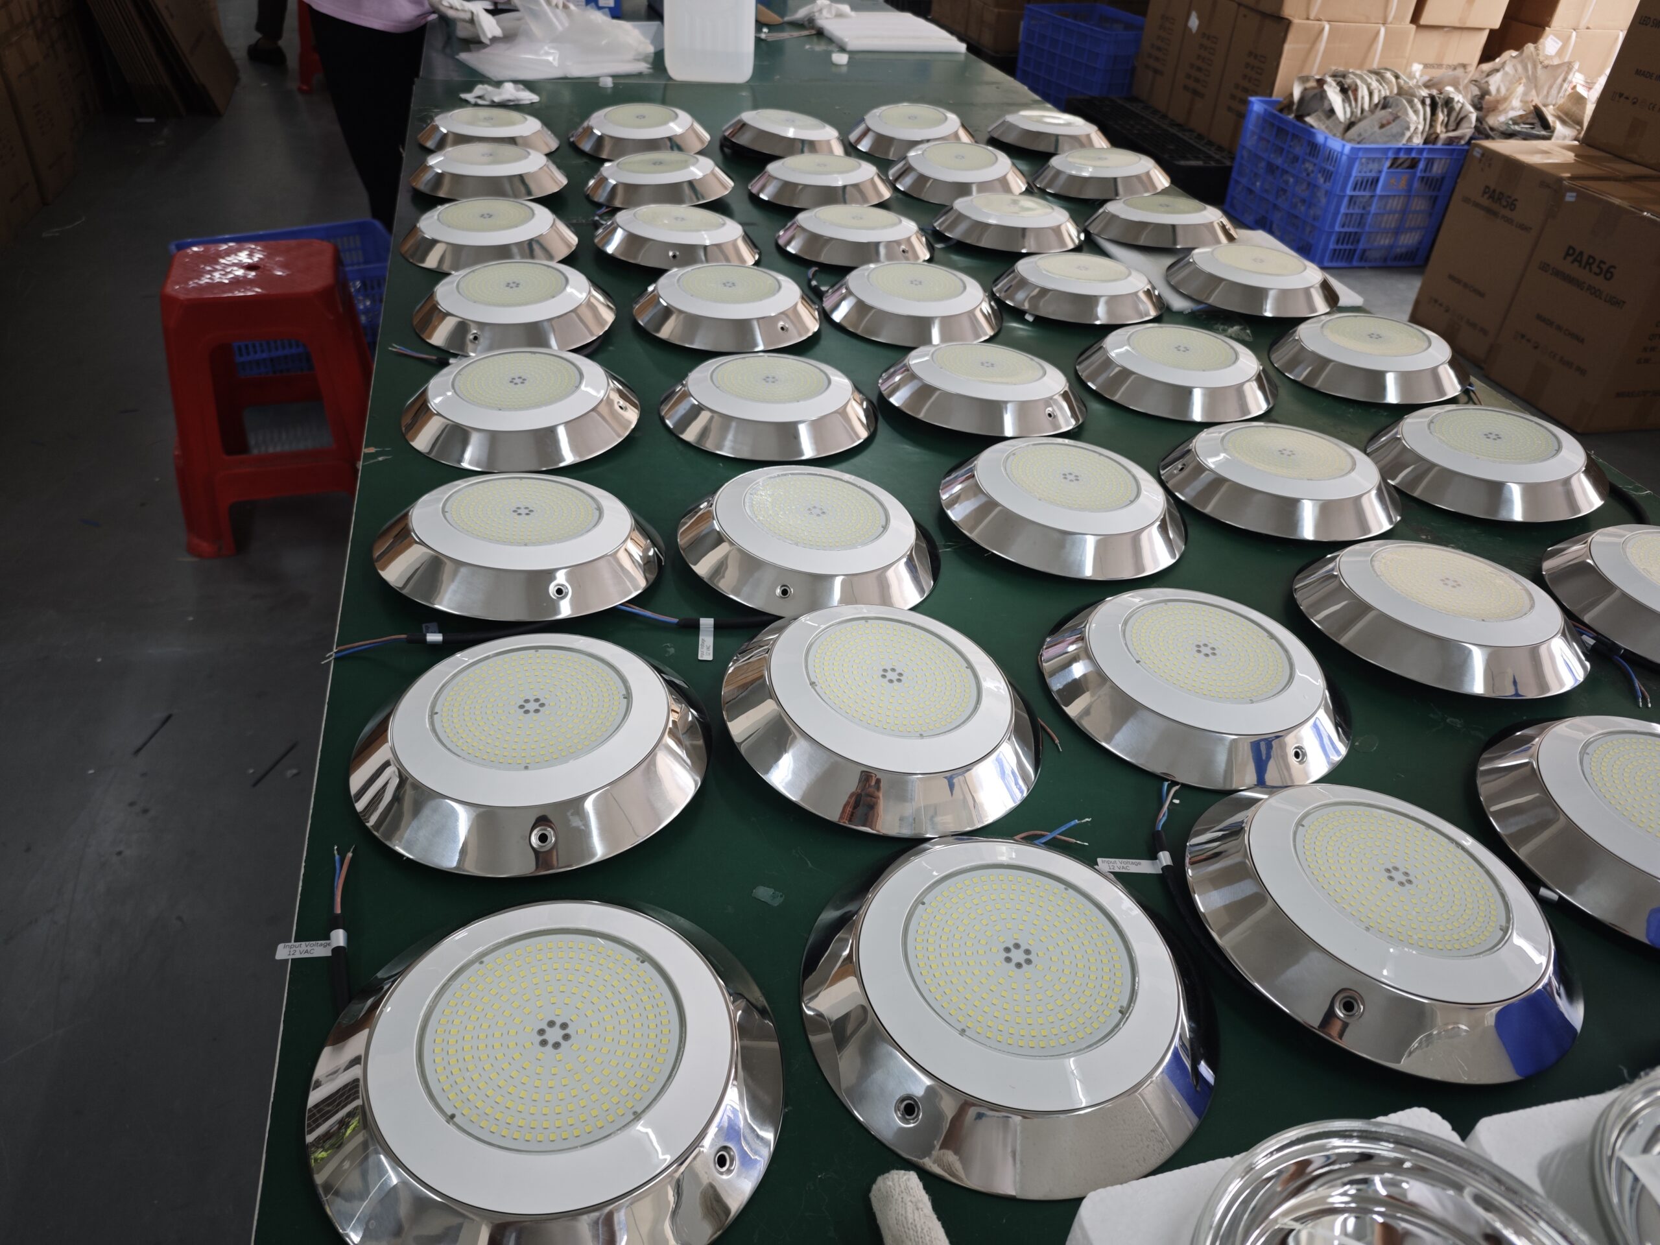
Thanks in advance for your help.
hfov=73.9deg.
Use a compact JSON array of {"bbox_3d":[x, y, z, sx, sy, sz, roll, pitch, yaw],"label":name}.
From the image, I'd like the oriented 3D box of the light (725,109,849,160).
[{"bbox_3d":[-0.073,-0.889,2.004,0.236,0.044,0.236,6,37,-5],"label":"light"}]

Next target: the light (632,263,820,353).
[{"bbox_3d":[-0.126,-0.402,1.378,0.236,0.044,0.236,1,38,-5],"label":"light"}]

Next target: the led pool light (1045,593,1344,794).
[{"bbox_3d":[0.277,0.035,0.825,0.230,0.029,0.230,6,36,0],"label":"led pool light"}]

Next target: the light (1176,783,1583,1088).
[{"bbox_3d":[0.333,0.166,0.663,0.230,0.029,0.230,9,34,0],"label":"light"}]

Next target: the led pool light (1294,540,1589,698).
[{"bbox_3d":[0.515,-0.016,0.927,0.230,0.029,0.230,4,33,0],"label":"led pool light"}]

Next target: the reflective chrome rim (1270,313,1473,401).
[{"bbox_3d":[0.679,-0.338,1.388,0.238,0.035,0.238,2,37,0],"label":"reflective chrome rim"}]

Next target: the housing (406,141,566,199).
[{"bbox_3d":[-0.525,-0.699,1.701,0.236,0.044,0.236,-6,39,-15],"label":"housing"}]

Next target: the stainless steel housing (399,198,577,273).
[{"bbox_3d":[-0.470,-0.537,1.519,0.238,0.035,0.238,6,39,0],"label":"stainless steel housing"}]

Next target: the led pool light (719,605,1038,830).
[{"bbox_3d":[0.041,0.051,0.778,0.230,0.029,0.230,12,38,0],"label":"led pool light"}]

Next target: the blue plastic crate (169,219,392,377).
[{"bbox_3d":[-1.371,-0.869,2.886,0.526,0.204,0.343,-21,45,-30],"label":"blue plastic crate"}]

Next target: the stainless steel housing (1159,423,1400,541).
[{"bbox_3d":[0.448,-0.150,1.092,0.230,0.029,0.230,3,35,0],"label":"stainless steel housing"}]

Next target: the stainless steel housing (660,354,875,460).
[{"bbox_3d":[-0.063,-0.238,1.165,0.230,0.029,0.230,5,36,0],"label":"stainless steel housing"}]

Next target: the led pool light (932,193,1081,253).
[{"bbox_3d":[0.279,-0.628,1.708,0.235,0.041,0.235,5,37,0],"label":"led pool light"}]

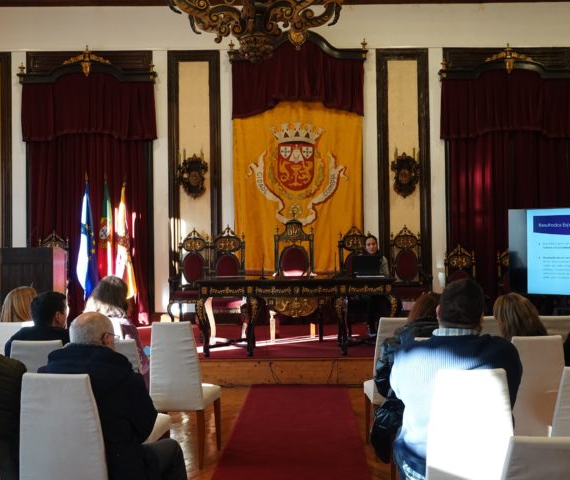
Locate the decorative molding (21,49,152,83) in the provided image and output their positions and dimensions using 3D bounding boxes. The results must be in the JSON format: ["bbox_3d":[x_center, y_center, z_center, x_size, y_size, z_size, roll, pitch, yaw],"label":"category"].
[{"bbox_3d":[-3.311,-2.926,12.070,2.250,0.570,0.250,0,-1,1],"label":"decorative molding"}]

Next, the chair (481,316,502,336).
[{"bbox_3d":[1.328,1.011,5.170,0.440,0.960,0.530,-1,-1,1],"label":"chair"}]

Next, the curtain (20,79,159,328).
[{"bbox_3d":[-2.978,-0.608,11.028,2.041,3.915,0.280,-1,-1,-1],"label":"curtain"}]

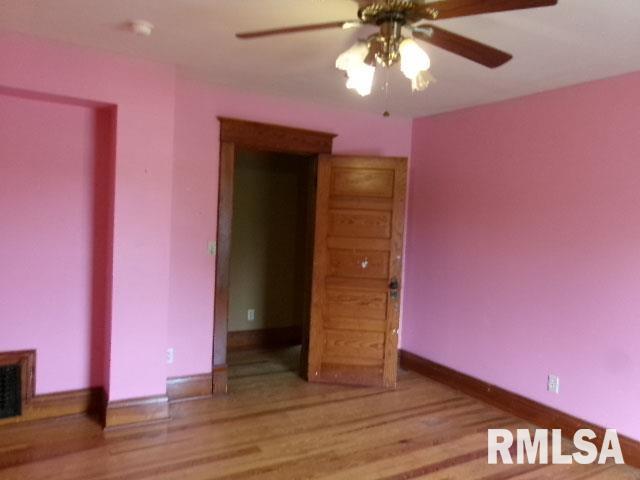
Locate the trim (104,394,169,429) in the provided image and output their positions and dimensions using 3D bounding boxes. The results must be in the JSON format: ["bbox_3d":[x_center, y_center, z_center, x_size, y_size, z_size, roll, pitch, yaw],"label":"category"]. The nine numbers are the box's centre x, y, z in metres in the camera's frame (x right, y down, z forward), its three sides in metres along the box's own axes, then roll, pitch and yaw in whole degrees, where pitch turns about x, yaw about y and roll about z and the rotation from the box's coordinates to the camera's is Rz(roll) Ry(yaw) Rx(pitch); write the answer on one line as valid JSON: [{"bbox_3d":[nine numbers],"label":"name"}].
[{"bbox_3d":[-1.248,1.173,3.430,0.420,0.182,0.030,1,3,-32],"label":"trim"}]

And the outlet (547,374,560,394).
[{"bbox_3d":[1.676,1.038,3.581,0.014,0.120,0.076,1,3,-32],"label":"outlet"}]

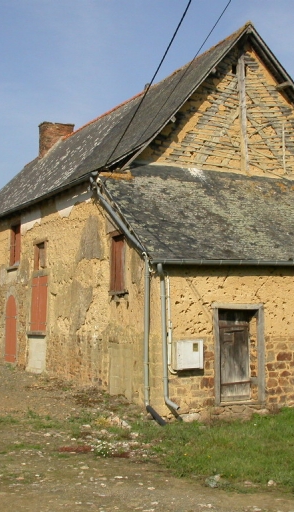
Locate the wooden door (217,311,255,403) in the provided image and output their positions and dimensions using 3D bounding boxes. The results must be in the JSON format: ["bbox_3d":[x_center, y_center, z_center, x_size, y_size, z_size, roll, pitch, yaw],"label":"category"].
[{"bbox_3d":[1.630,1.916,14.390,0.808,1.732,0.080,3,-6,-27],"label":"wooden door"}]

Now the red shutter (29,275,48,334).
[{"bbox_3d":[-2.655,1.196,18.698,0.060,1.370,1.182,3,-6,-28],"label":"red shutter"}]

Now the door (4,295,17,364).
[{"bbox_3d":[-3.714,2.021,20.726,0.080,1.856,0.964,3,-6,-28],"label":"door"}]

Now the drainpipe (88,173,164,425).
[{"bbox_3d":[-0.426,0.598,14.044,0.400,4.765,2.537,3,-6,-28],"label":"drainpipe"}]

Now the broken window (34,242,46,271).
[{"bbox_3d":[-2.657,0.027,18.997,0.100,0.689,0.800,3,-6,-28],"label":"broken window"}]

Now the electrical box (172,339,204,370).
[{"bbox_3d":[0.739,1.777,13.537,0.549,0.517,0.180,3,-6,-27],"label":"electrical box"}]

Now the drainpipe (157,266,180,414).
[{"bbox_3d":[0.339,1.418,13.271,0.481,2.590,0.330,3,-6,-27],"label":"drainpipe"}]

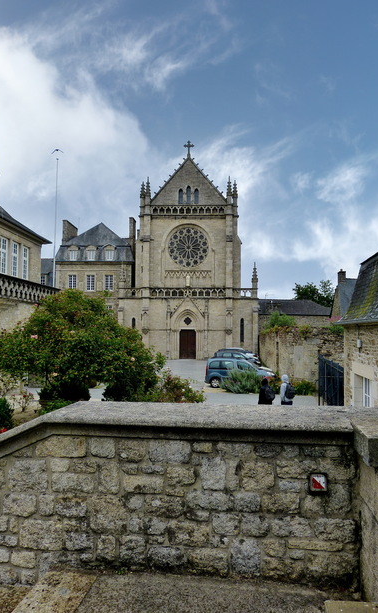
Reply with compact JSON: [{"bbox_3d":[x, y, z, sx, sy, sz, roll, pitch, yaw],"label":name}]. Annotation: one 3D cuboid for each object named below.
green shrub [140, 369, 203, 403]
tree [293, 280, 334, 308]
[{"bbox_3d":[-0.530,3.090,14.300,2.100,1.600,1.700,0,-3,0],"label":"green shrub"},{"bbox_3d":[20.327,1.512,71.673,7.500,11.500,7.500,1,-3,0],"label":"tree"}]

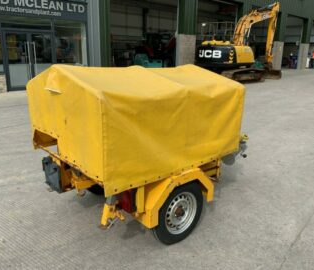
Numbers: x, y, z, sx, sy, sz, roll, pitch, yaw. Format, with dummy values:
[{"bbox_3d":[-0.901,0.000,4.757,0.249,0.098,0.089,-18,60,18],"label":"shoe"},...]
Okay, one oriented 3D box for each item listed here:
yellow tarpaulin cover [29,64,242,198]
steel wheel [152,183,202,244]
[{"bbox_3d":[-0.195,-0.226,2.755,1.450,0.809,1.305,-11,18,-39],"label":"yellow tarpaulin cover"},{"bbox_3d":[0.163,0.629,2.522,0.580,0.580,0.155,-11,18,-39],"label":"steel wheel"}]

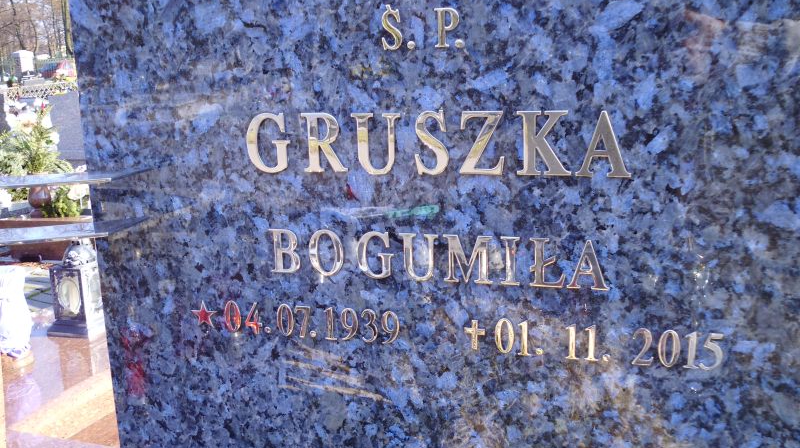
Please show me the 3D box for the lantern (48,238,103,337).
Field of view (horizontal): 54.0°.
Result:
[{"bbox_3d":[-0.869,0.158,2.165,0.153,0.279,0.153,3,12,24],"label":"lantern"}]

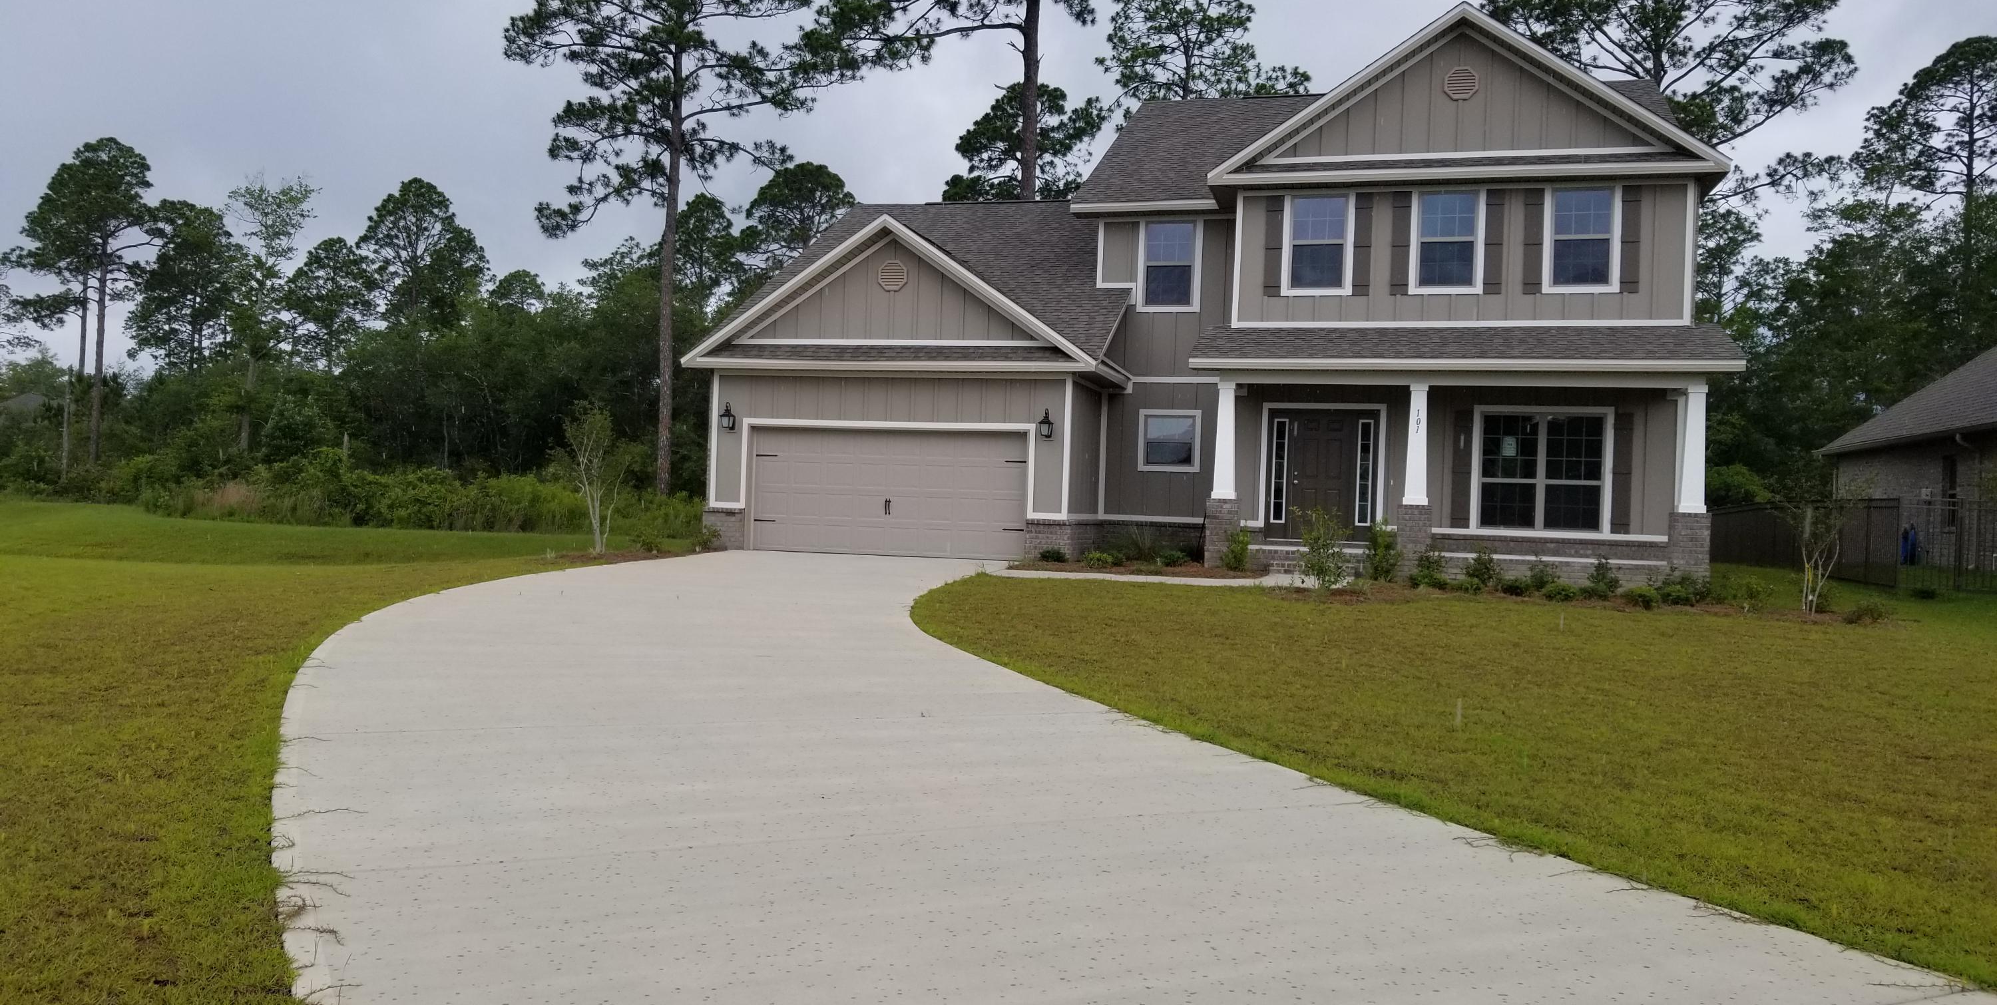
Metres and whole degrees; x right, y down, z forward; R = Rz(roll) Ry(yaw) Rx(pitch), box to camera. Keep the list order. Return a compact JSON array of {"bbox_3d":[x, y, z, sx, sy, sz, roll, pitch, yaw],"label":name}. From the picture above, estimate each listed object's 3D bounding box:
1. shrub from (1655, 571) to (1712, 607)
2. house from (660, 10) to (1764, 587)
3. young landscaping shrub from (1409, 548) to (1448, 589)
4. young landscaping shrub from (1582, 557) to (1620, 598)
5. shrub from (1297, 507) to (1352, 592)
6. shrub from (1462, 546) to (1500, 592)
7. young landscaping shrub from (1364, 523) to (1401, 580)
[{"bbox_3d":[9.301,1.165,20.370,0.742,0.487,0.742,2,-1,15],"label":"shrub"},{"bbox_3d":[4.558,-3.805,30.746,16.850,10.020,14.800,2,-1,15],"label":"house"},{"bbox_3d":[6.206,0.956,21.616,0.562,0.585,0.562,2,-1,15],"label":"young landscaping shrub"},{"bbox_3d":[8.438,1.049,21.017,0.546,0.590,0.546,2,-1,15],"label":"young landscaping shrub"},{"bbox_3d":[4.613,0.662,21.220,0.772,1.214,0.772,2,-1,15],"label":"shrub"},{"bbox_3d":[6.889,0.959,21.433,0.557,0.646,0.557,2,-1,15],"label":"shrub"},{"bbox_3d":[5.699,0.718,22.274,0.579,0.904,0.579,2,-1,15],"label":"young landscaping shrub"}]

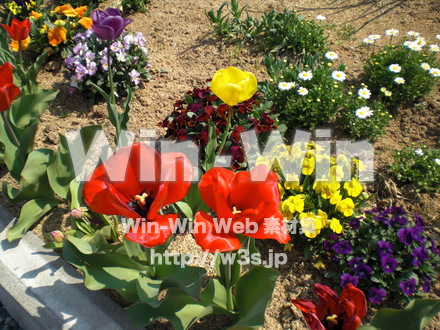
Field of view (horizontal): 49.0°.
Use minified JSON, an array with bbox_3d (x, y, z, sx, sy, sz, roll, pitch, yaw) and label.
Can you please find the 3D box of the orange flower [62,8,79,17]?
[{"bbox_3d":[-0.380,-0.387,1.230,0.040,0.018,0.034,0,42,0],"label":"orange flower"}]

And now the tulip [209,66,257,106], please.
[{"bbox_3d":[0.024,-0.141,0.870,0.081,0.060,0.076,0,46,0],"label":"tulip"}]

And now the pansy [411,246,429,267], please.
[{"bbox_3d":[0.327,0.151,0.790,0.027,0.028,0.012,35,14,31],"label":"pansy"}]

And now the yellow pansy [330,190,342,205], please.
[{"bbox_3d":[0.215,0.060,0.890,0.026,0.028,0.013,-22,14,-21],"label":"yellow pansy"}]

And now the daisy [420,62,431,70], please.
[{"bbox_3d":[0.486,-0.232,1.140,0.025,0.010,0.025,-7,60,-7],"label":"daisy"}]

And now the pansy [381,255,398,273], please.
[{"bbox_3d":[0.272,0.159,0.775,0.027,0.028,0.012,18,2,18],"label":"pansy"}]

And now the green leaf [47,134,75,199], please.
[{"bbox_3d":[-0.281,0.004,0.860,0.042,0.120,0.042,0,42,0],"label":"green leaf"}]

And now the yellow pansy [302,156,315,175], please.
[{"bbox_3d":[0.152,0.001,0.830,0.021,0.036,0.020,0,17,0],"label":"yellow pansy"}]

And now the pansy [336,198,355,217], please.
[{"bbox_3d":[0.224,0.076,0.860,0.030,0.032,0.014,17,4,19],"label":"pansy"}]

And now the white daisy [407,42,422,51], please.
[{"bbox_3d":[0.460,-0.279,1.140,0.031,0.010,0.030,0,52,0],"label":"white daisy"}]

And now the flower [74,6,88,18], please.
[{"bbox_3d":[-0.391,-0.434,1.370,0.042,0.038,0.020,-21,9,-20],"label":"flower"}]

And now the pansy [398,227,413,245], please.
[{"bbox_3d":[0.334,0.128,0.870,0.028,0.031,0.012,-26,15,-24],"label":"pansy"}]

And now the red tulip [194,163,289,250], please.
[{"bbox_3d":[0.024,0.054,0.610,0.118,0.080,0.100,0,42,0],"label":"red tulip"}]

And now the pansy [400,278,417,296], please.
[{"bbox_3d":[0.299,0.194,0.765,0.027,0.028,0.012,14,1,14],"label":"pansy"}]

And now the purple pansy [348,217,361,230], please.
[{"bbox_3d":[0.210,0.091,0.750,0.021,0.021,0.011,10,13,11],"label":"purple pansy"}]

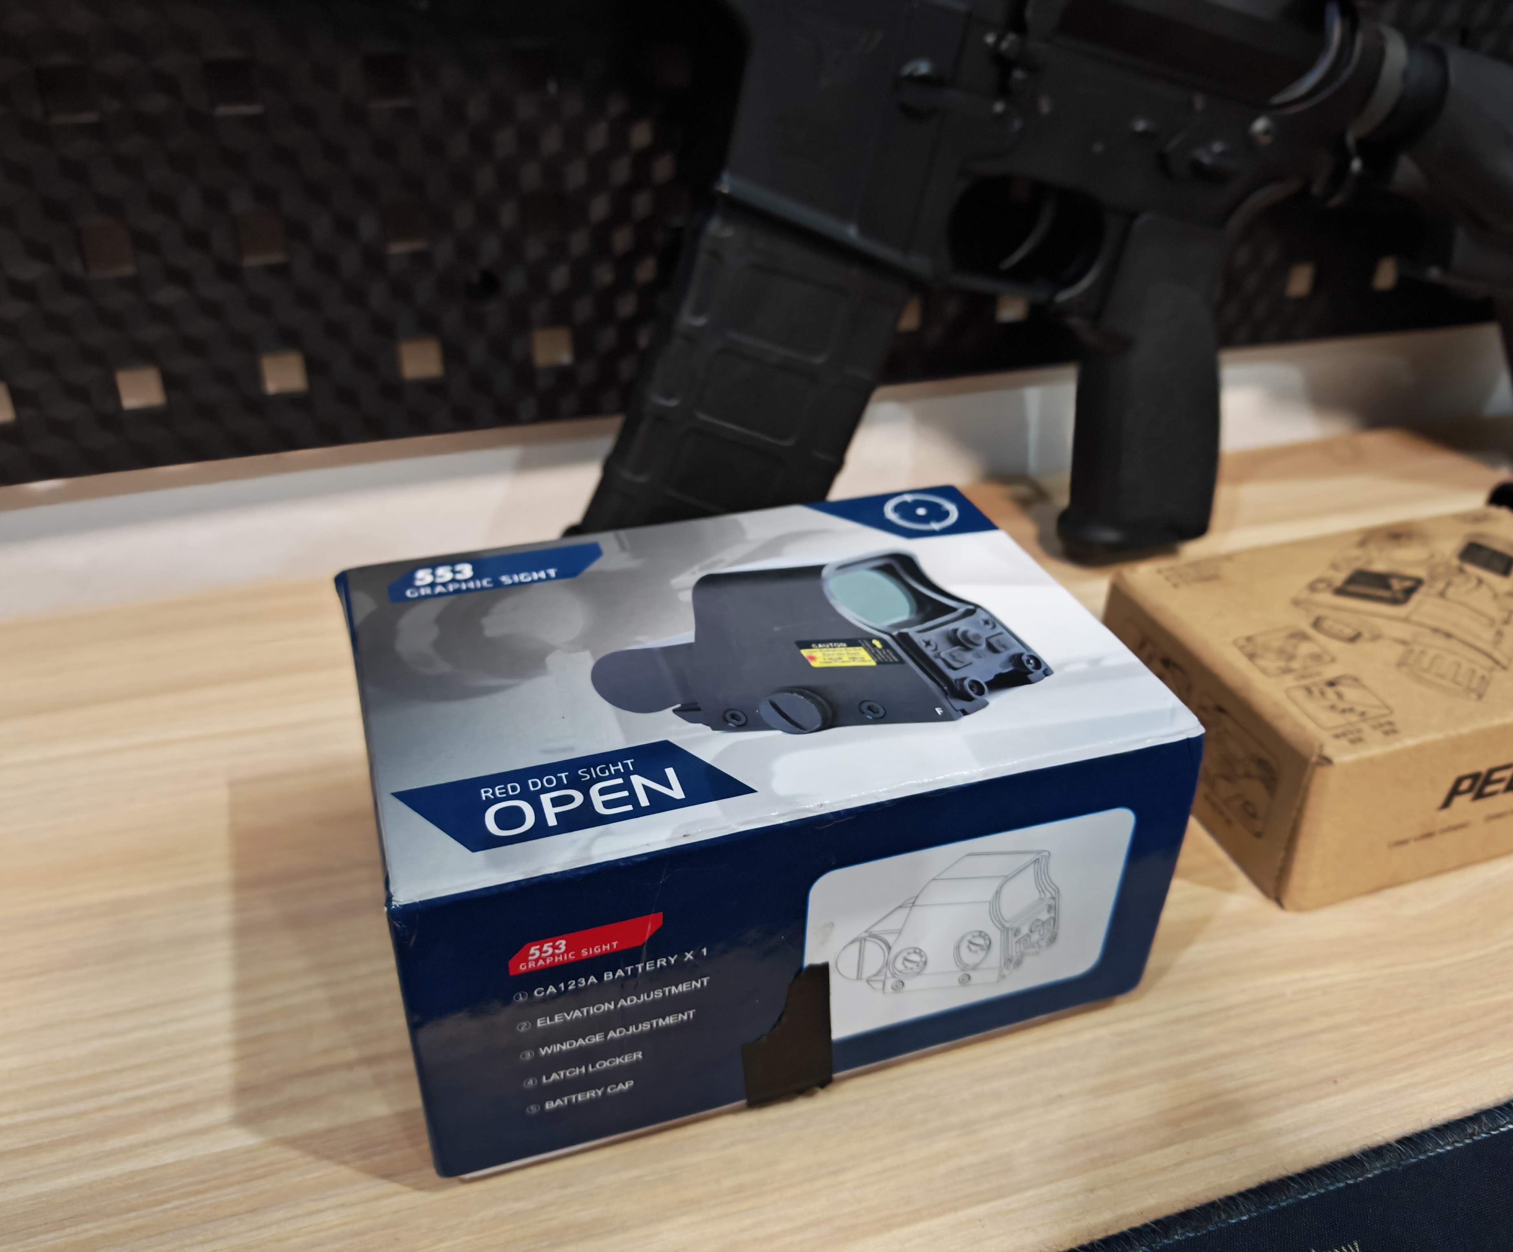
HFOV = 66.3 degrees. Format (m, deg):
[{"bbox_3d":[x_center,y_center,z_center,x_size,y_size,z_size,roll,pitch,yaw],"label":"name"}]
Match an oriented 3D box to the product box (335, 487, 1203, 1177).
[{"bbox_3d":[-0.004,0.033,0.255,0.147,0.071,0.107,-9,34,-14],"label":"product box"}]

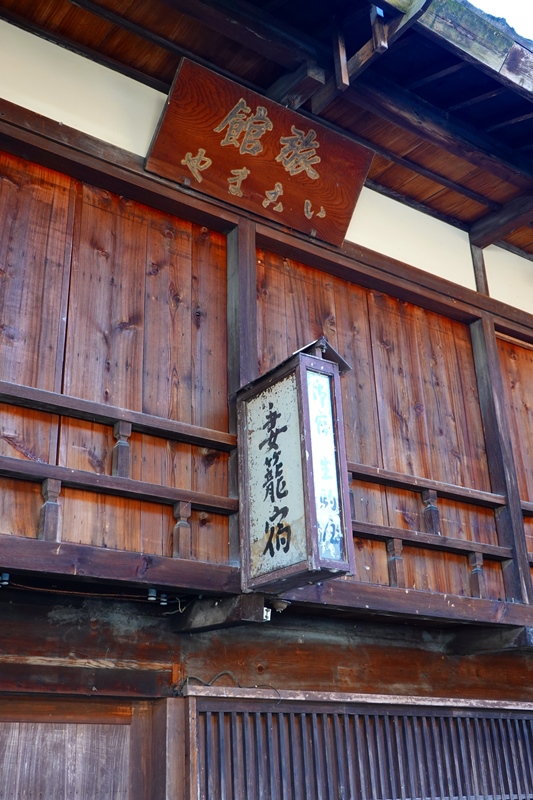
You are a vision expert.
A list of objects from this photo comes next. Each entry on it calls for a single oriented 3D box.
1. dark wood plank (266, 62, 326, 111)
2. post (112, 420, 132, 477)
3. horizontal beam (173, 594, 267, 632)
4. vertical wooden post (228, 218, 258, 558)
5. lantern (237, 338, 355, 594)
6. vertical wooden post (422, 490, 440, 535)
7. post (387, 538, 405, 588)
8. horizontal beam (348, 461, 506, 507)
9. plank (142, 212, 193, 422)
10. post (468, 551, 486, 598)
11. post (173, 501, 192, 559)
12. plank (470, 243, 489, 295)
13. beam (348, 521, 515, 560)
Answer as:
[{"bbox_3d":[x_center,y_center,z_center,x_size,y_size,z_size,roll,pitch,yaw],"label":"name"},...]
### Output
[{"bbox_3d":[0.069,-1.505,4.537,0.102,0.143,0.592,14,-28,-33],"label":"dark wood plank"},{"bbox_3d":[-0.596,0.213,3.661,0.054,0.251,0.051,14,-28,-33],"label":"post"},{"bbox_3d":[-0.224,0.960,3.963,0.115,0.124,0.574,14,-28,-33],"label":"horizontal beam"},{"bbox_3d":[-0.113,-0.067,4.235,0.109,1.794,0.112,15,-29,-32],"label":"vertical wooden post"},{"bbox_3d":[0.125,0.274,3.759,0.293,1.023,0.468,15,-29,-32],"label":"lantern"},{"bbox_3d":[0.861,0.589,4.634,0.054,0.252,0.051,14,-28,-33],"label":"vertical wooden post"},{"bbox_3d":[0.645,0.823,4.412,0.058,0.262,0.058,15,-29,-32],"label":"post"},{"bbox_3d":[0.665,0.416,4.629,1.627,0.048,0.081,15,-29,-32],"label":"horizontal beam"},{"bbox_3d":[-0.464,-0.332,4.179,0.250,1.242,0.025,15,-29,-32],"label":"plank"},{"bbox_3d":[1.114,0.930,4.676,0.054,0.250,0.051,14,-28,-33],"label":"post"},{"bbox_3d":[-0.349,0.552,3.699,0.054,0.251,0.051,14,-28,-33],"label":"post"},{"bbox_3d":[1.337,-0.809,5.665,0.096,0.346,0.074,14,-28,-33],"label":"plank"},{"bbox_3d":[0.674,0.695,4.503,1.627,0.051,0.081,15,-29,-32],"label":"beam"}]

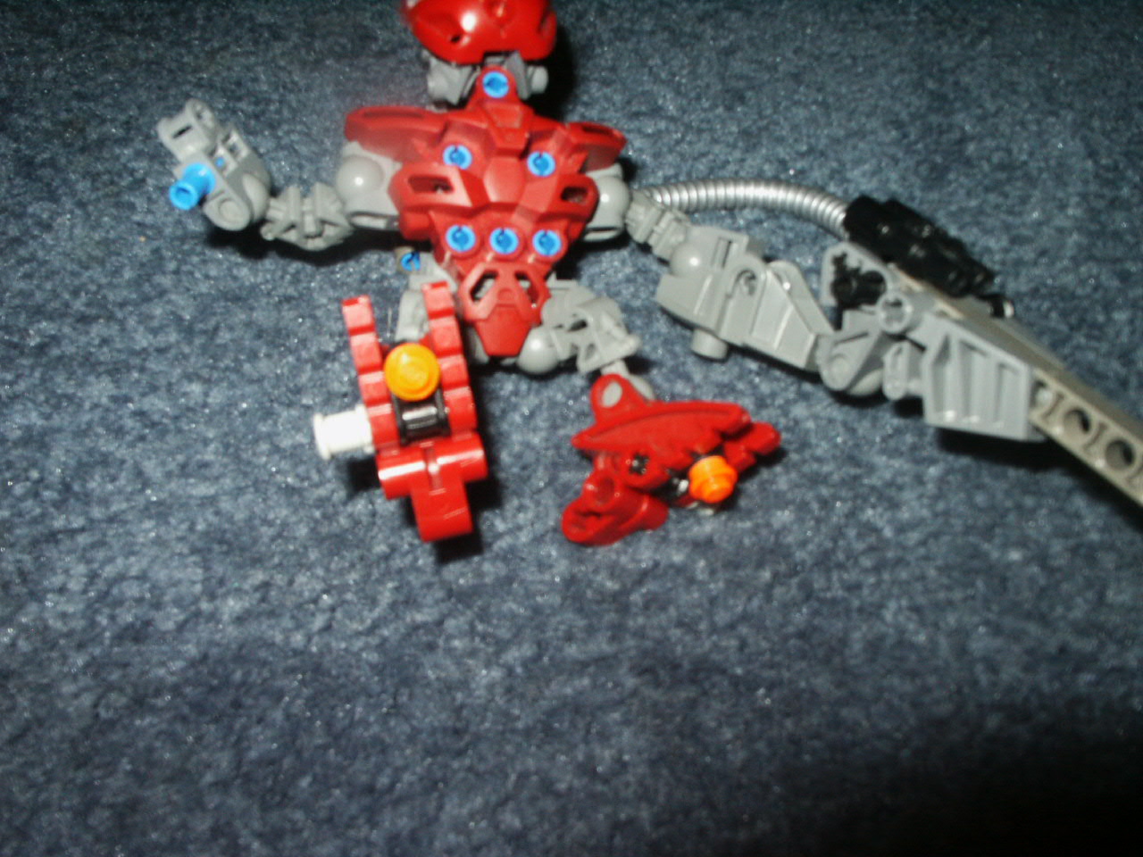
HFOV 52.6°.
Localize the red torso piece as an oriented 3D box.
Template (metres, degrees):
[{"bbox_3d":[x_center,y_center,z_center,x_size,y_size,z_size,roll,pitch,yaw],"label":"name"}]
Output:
[{"bbox_3d":[-0.014,-0.040,0.217,0.055,0.021,0.057,0,75,-16],"label":"red torso piece"}]

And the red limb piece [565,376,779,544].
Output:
[{"bbox_3d":[0.015,0.003,0.200,0.039,0.017,0.023,-29,57,23],"label":"red limb piece"}]

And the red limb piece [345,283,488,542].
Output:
[{"bbox_3d":[-0.023,-0.004,0.186,0.017,0.022,0.039,-12,98,0],"label":"red limb piece"}]

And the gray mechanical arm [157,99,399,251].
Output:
[{"bbox_3d":[-0.056,-0.048,0.222,0.046,0.020,0.027,-1,72,-6],"label":"gray mechanical arm"}]

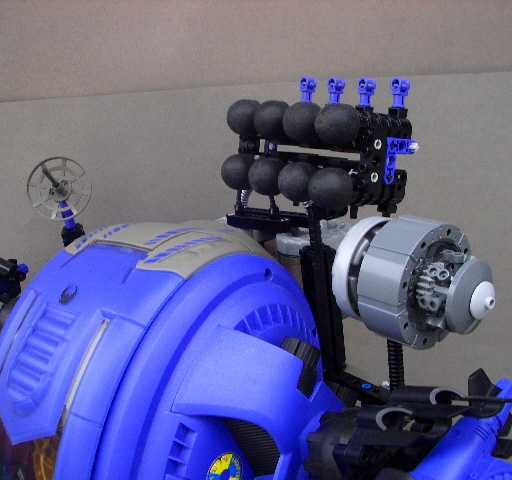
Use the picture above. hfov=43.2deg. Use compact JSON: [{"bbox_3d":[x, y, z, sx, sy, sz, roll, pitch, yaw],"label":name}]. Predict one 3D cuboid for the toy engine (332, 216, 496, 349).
[{"bbox_3d":[0.072,0.019,0.278,0.054,0.054,0.065,-5,14,-40],"label":"toy engine"}]

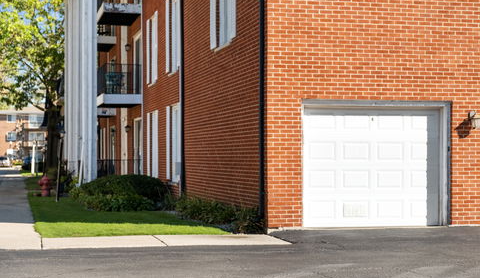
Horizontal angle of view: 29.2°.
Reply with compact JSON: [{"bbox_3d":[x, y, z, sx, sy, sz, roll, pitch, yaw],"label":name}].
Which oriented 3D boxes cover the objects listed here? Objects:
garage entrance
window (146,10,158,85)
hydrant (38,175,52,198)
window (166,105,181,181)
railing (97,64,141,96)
[{"bbox_3d":[2.156,0.462,14.995,2.446,1.954,0.102,0,-1,-14],"label":"garage entrance"},{"bbox_3d":[-2.559,-2.627,26.995,0.142,1.969,2.294,0,-1,-13],"label":"window"},{"bbox_3d":[-6.062,1.470,28.629,0.406,0.670,0.406,0,-1,-13],"label":"hydrant"},{"bbox_3d":[-1.665,0.106,23.241,0.142,1.959,2.274,0,-1,-13],"label":"window"},{"bbox_3d":[-4.059,-1.865,30.649,1.188,0.974,2.862,0,-1,-13],"label":"railing"}]

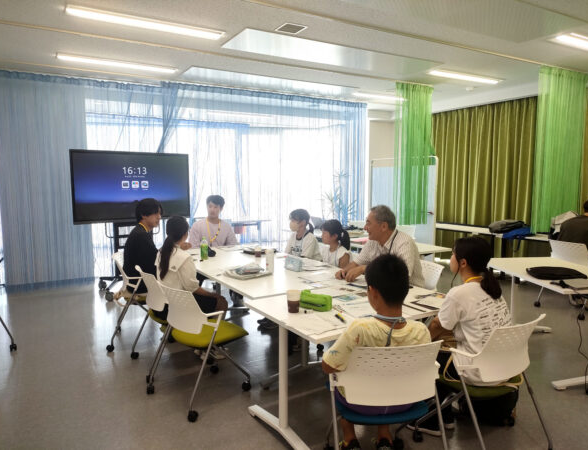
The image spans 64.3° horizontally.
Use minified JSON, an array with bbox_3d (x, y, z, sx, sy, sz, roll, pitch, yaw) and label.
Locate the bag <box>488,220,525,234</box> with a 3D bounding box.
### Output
[{"bbox_3d":[3.372,0.025,7.452,0.320,0.190,0.480,-3,6,-30],"label":"bag"}]

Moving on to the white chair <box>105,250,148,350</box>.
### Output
[{"bbox_3d":[-1.444,0.695,4.459,0.580,0.800,0.580,-1,5,-16],"label":"white chair"}]

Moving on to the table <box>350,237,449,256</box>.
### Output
[{"bbox_3d":[1.256,0.607,6.085,0.880,0.700,1.300,-3,6,-30],"label":"table"}]

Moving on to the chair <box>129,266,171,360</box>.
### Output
[{"bbox_3d":[-0.969,0.714,3.754,0.580,0.820,0.560,-4,7,-34],"label":"chair"}]

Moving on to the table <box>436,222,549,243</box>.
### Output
[{"bbox_3d":[2.974,0.472,6.825,0.620,0.720,1.950,-3,6,-29],"label":"table"}]

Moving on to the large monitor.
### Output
[{"bbox_3d":[-2.157,-0.516,6.351,1.630,0.926,0.090,-5,7,-42],"label":"large monitor"}]

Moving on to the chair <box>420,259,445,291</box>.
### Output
[{"bbox_3d":[0.981,0.716,4.223,0.580,0.800,0.580,-2,6,-24],"label":"chair"}]

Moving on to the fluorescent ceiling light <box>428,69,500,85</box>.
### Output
[{"bbox_3d":[2.137,-1.805,5.790,1.260,0.080,0.220,-3,6,-29],"label":"fluorescent ceiling light"}]

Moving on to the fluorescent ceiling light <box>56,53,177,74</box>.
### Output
[{"bbox_3d":[-1.898,-1.739,5.135,1.260,0.080,0.210,-3,6,-30],"label":"fluorescent ceiling light"}]

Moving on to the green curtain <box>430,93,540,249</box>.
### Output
[{"bbox_3d":[3.219,-0.692,8.287,0.160,2.840,2.350,-3,6,-30],"label":"green curtain"}]

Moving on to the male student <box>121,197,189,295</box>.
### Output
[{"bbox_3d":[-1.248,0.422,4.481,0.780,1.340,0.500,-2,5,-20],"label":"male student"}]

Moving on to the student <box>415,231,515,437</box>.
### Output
[{"bbox_3d":[0.930,0.644,2.580,0.450,1.180,0.710,-4,7,-38],"label":"student"}]

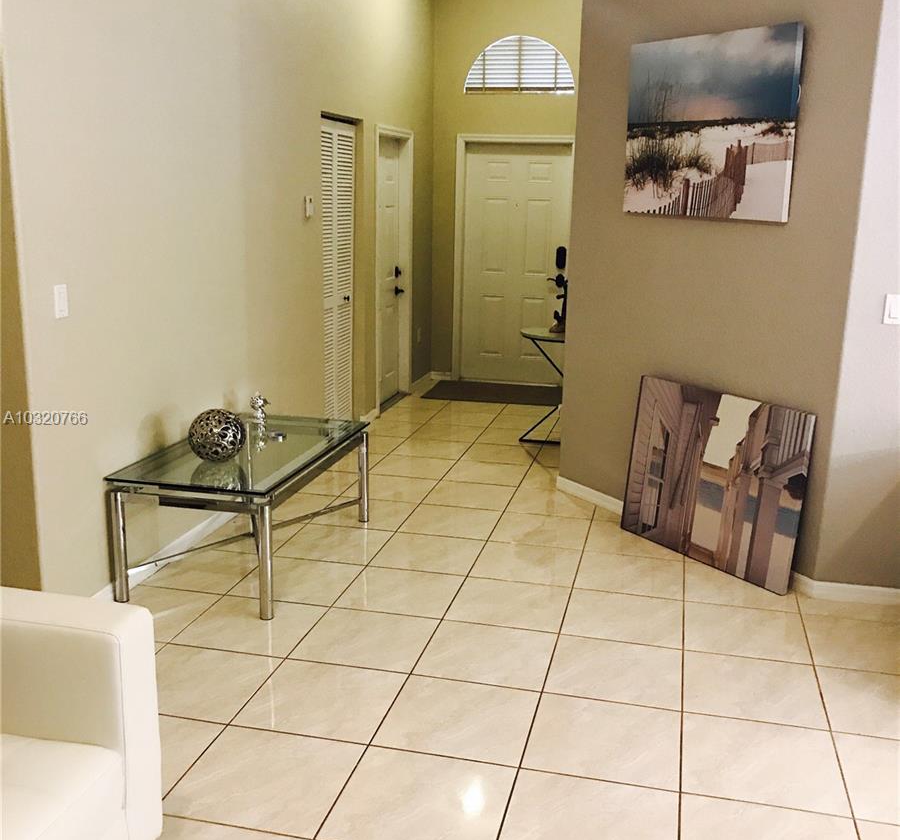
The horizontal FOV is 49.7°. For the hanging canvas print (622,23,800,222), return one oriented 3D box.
[{"bbox_3d":[1.126,-1.294,4.322,0.035,0.770,0.975,-7,15,-31],"label":"hanging canvas print"}]

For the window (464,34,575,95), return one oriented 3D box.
[{"bbox_3d":[0.575,-2.953,8.070,0.925,0.455,0.080,4,13,13],"label":"window"}]

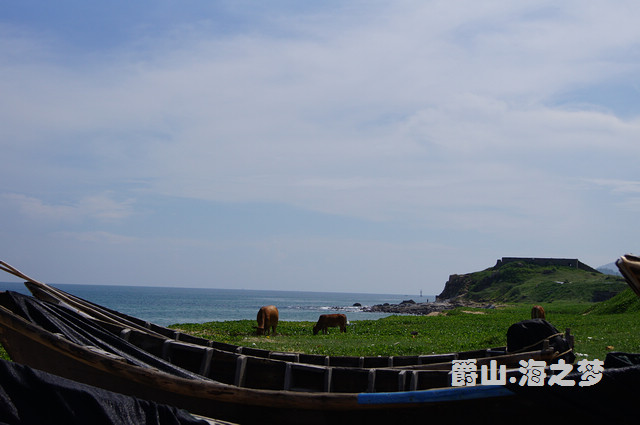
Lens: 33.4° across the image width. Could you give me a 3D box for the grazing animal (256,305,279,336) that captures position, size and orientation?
[{"bbox_3d":[-2.134,4.317,42.500,0.600,1.240,1.850,1,-4,16],"label":"grazing animal"}]

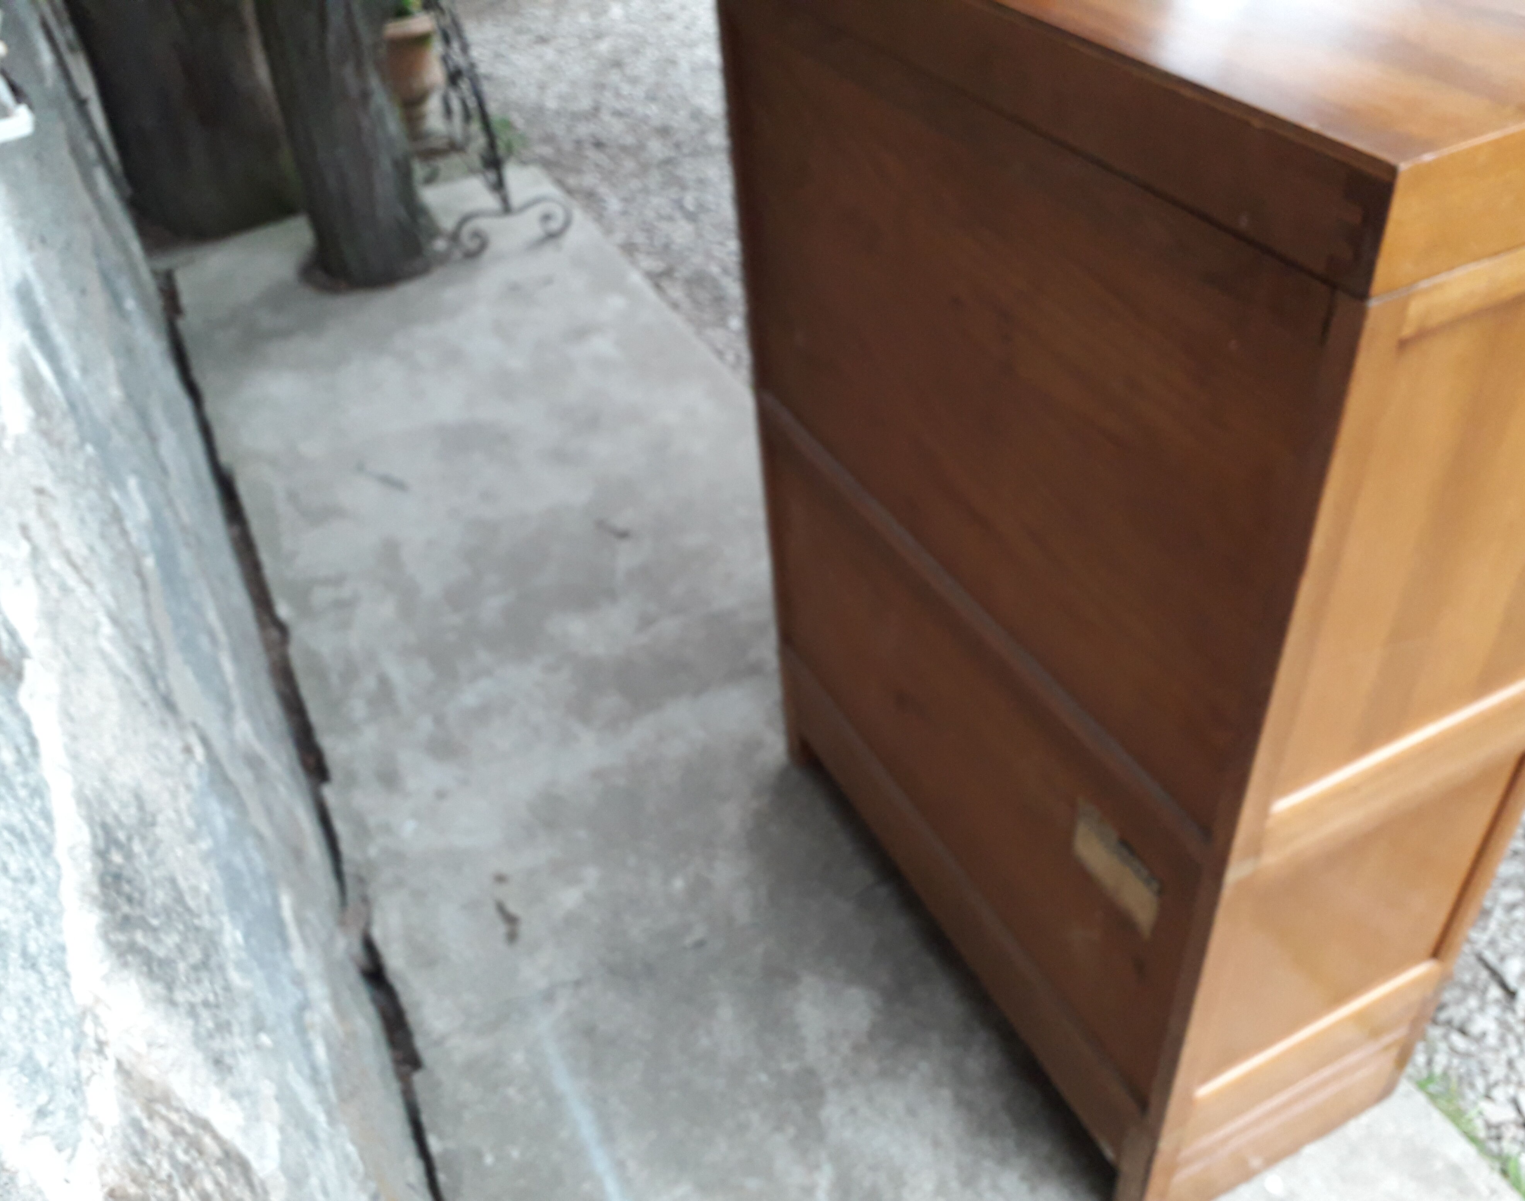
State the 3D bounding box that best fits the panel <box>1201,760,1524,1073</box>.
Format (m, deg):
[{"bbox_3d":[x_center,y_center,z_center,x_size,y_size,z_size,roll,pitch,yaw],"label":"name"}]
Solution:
[{"bbox_3d":[0.552,0.301,1.188,0.312,0.345,0.021,-21,42,-16],"label":"panel"}]

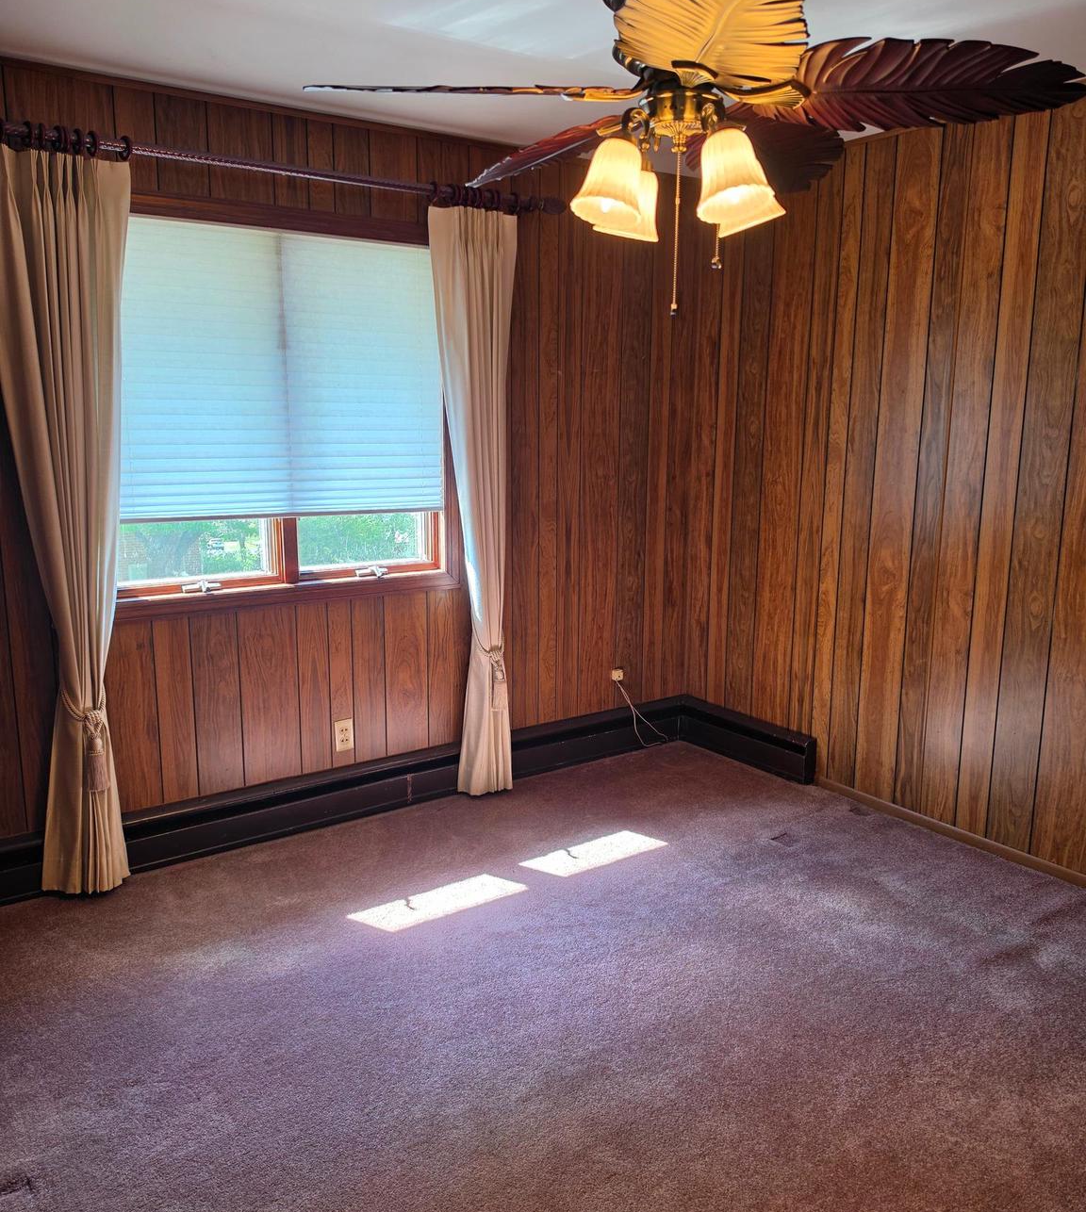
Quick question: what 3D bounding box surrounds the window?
[{"bbox_3d":[-0.891,-0.656,3.281,1.200,1.190,0.100,-7,12,-33],"label":"window"}]

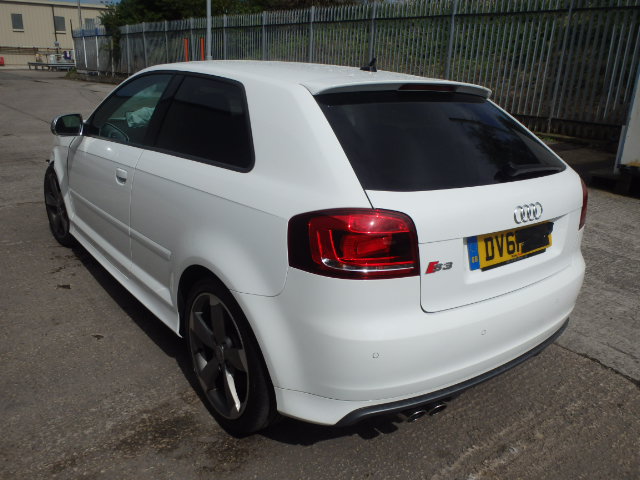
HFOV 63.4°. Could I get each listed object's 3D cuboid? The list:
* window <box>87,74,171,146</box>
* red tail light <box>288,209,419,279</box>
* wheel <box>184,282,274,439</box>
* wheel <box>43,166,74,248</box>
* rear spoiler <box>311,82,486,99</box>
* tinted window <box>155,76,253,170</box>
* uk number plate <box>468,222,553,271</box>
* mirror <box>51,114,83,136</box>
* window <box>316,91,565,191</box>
[{"bbox_3d":[-1.028,-0.691,2.751,0.050,0.430,1.040,23,0,-42],"label":"window"},{"bbox_3d":[0.107,0.003,1.459,0.330,0.200,0.240,-10,22,-37],"label":"red tail light"},{"bbox_3d":[-0.301,0.414,2.006,0.225,0.637,0.637,-10,22,-37],"label":"wheel"},{"bbox_3d":[-1.893,-0.260,3.919,0.225,0.637,0.637,-11,22,-38],"label":"wheel"},{"bbox_3d":[0.362,-0.623,2.131,1.060,0.080,0.180,-10,22,-37],"label":"rear spoiler"},{"bbox_3d":[-0.418,-0.468,2.015,0.050,0.360,0.880,23,0,-42],"label":"tinted window"},{"bbox_3d":[0.692,0.010,1.852,0.520,0.111,0.012,-10,5,-37],"label":"uk number plate"},{"bbox_3d":[-1.464,-0.666,3.003,0.175,0.125,0.120,-10,22,-37],"label":"mirror"},{"bbox_3d":[0.521,-0.390,1.980,1.230,0.060,0.530,-10,56,-37],"label":"window"}]

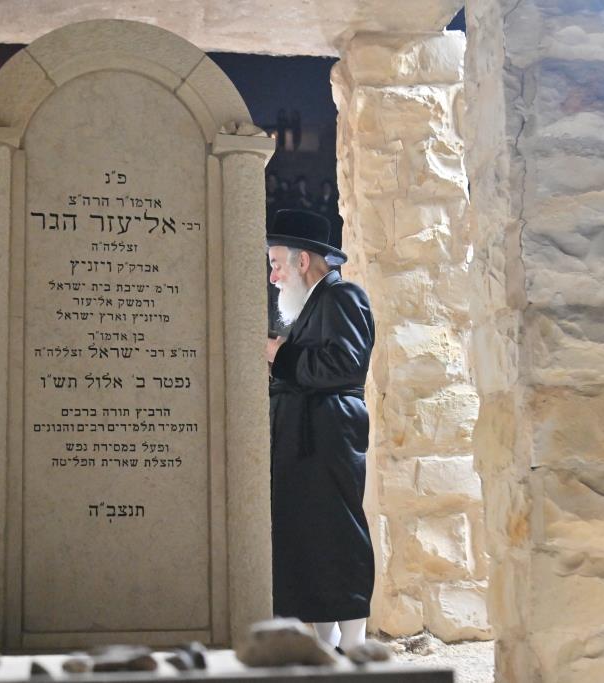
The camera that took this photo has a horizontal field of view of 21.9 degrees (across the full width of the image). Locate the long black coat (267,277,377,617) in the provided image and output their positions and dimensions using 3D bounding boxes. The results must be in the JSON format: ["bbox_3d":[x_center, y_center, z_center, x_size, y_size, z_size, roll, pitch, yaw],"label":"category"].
[{"bbox_3d":[0.042,0.396,5.900,0.430,1.312,0.500,1,-10,-11],"label":"long black coat"}]

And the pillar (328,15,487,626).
[{"bbox_3d":[0.449,-0.019,6.850,0.520,2.591,0.500,1,-10,-9],"label":"pillar"}]

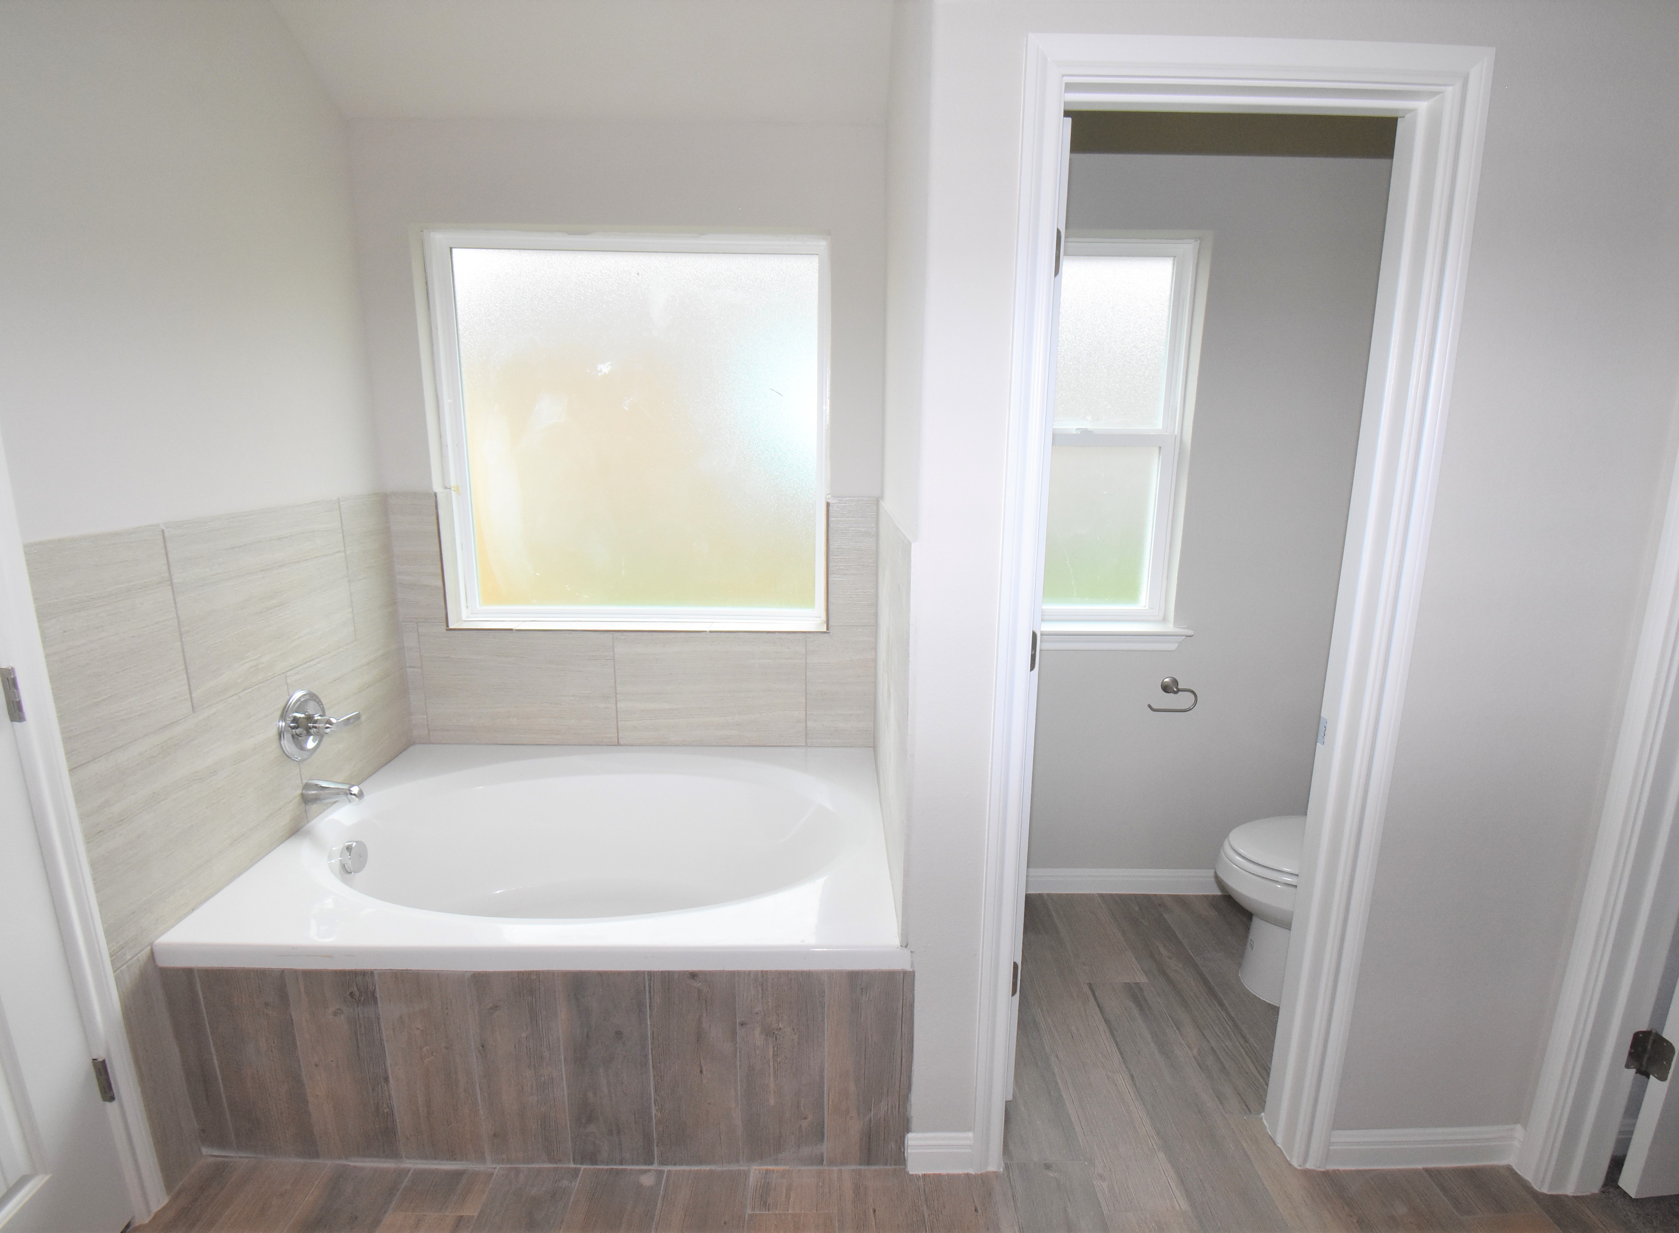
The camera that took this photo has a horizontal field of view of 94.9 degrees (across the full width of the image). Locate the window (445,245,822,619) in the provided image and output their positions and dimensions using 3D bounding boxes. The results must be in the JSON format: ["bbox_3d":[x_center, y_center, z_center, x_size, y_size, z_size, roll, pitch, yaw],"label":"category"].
[{"bbox_3d":[-0.618,-0.539,2.358,1.140,1.135,0.060,0,13,0],"label":"window"}]

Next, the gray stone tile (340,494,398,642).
[{"bbox_3d":[-1.385,-0.153,2.267,0.010,0.400,0.235,0,13,0],"label":"gray stone tile"}]

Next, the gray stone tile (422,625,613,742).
[{"bbox_3d":[-1.019,0.228,2.465,0.615,0.395,0.010,0,13,0],"label":"gray stone tile"}]

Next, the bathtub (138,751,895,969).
[{"bbox_3d":[-0.627,0.760,2.064,1.495,0.470,1.040,0,13,0],"label":"bathtub"}]

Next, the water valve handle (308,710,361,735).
[{"bbox_3d":[-1.325,0.274,2.026,0.065,0.045,0.115,0,13,0],"label":"water valve handle"}]

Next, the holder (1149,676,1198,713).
[{"bbox_3d":[1.069,0.247,2.475,0.148,0.122,0.070,0,13,0],"label":"holder"}]

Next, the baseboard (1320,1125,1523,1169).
[{"bbox_3d":[1.236,1.122,1.631,0.400,0.100,0.014,0,13,0],"label":"baseboard"}]

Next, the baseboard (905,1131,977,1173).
[{"bbox_3d":[0.216,1.123,1.628,0.147,0.100,0.015,0,13,0],"label":"baseboard"}]

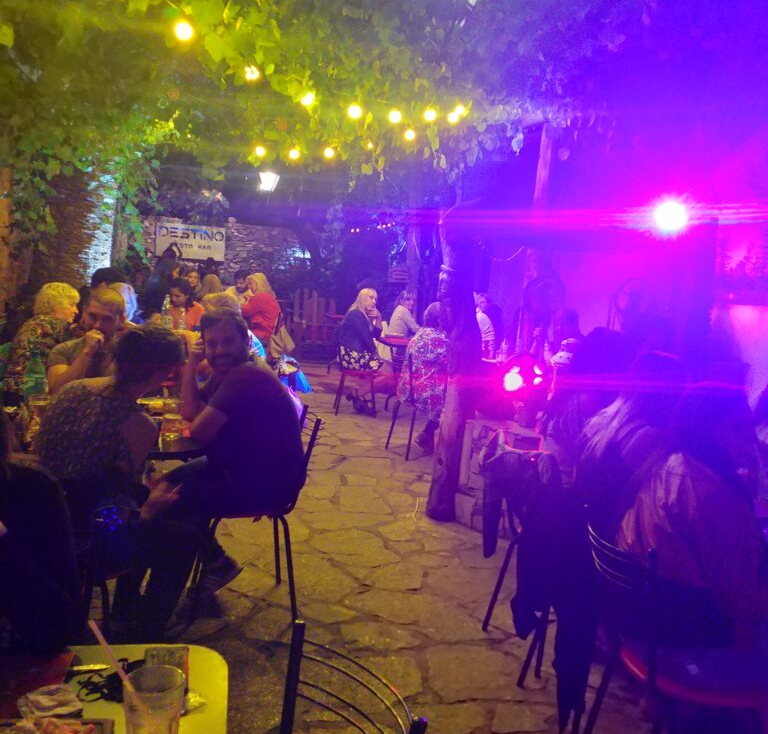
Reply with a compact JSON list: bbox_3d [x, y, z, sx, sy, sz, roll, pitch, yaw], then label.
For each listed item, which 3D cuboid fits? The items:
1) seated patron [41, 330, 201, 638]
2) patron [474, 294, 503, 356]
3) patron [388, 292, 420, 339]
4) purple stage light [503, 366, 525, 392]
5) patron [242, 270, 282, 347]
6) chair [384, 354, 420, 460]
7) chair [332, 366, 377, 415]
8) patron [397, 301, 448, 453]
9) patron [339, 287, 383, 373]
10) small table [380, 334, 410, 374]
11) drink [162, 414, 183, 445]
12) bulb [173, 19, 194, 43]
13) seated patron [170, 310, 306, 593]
[{"bbox_3d":[-0.942,0.459,2.737,0.470,1.240,0.720,9,8,35],"label":"seated patron"},{"bbox_3d":[0.999,-0.117,7.800,0.620,1.300,0.480,7,7,25],"label":"patron"},{"bbox_3d":[0.260,-0.272,9.300,0.650,1.270,0.460,4,6,-6],"label":"patron"},{"bbox_3d":[0.876,0.078,5.200,0.160,0.180,0.160,6,7,20],"label":"purple stage light"},{"bbox_3d":[-1.392,-0.397,8.600,0.650,1.300,0.480,7,7,22],"label":"patron"},{"bbox_3d":[0.371,0.317,6.505,0.500,0.850,0.430,1,7,-22],"label":"chair"},{"bbox_3d":[-0.315,0.037,8.200,0.480,0.850,0.430,4,6,-3],"label":"chair"},{"bbox_3d":[0.506,0.107,6.530,0.750,1.280,0.480,1,7,-22],"label":"patron"},{"bbox_3d":[-0.219,-0.165,8.200,0.640,1.340,0.460,4,6,-3],"label":"patron"},{"bbox_3d":[0.308,0.095,8.600,0.720,0.750,0.720,4,6,0],"label":"small table"},{"bbox_3d":[-0.846,0.241,3.068,0.086,0.110,0.086,4,6,0],"label":"drink"},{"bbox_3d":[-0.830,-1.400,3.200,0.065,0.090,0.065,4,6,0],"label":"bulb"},{"bbox_3d":[-0.653,0.376,3.270,0.660,1.250,0.500,3,6,-15],"label":"seated patron"}]

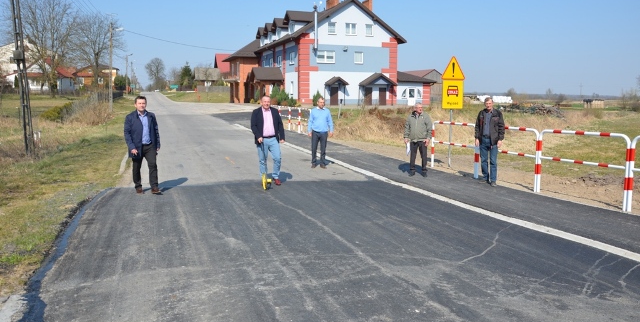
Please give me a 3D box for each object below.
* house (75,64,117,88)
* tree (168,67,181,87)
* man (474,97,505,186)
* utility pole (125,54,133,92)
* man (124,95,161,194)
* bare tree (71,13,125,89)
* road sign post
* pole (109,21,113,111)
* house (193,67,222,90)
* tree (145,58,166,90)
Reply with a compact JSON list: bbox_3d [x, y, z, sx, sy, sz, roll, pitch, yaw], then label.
[{"bbox_3d":[-46.816,-17.256,100.743,8.600,6.400,9.500,-2,9,-19],"label":"house"},{"bbox_3d":[-46.956,-26.775,154.583,4.000,7.000,4.000,0,8,0],"label":"tree"},{"bbox_3d":[3.475,-0.410,9.820,0.560,1.760,0.380,5,9,25],"label":"man"},{"bbox_3d":[-40.611,-18.293,101.317,1.400,8.500,0.300,-2,8,-18],"label":"utility pole"},{"bbox_3d":[-3.215,-0.283,8.691,0.640,1.770,0.460,-3,8,-21],"label":"man"},{"bbox_3d":[-36.311,-17.721,78.171,8.400,12.300,8.200,0,8,0],"label":"bare tree"},{"bbox_3d":[3.369,-1.219,12.160,0.710,2.800,0.100,-2,8,-18],"label":"road sign post"},{"bbox_3d":[-20.496,-9.140,46.930,0.320,8.600,0.300,-2,8,-18],"label":"pole"},{"bbox_3d":[-29.710,-20.945,124.631,7.200,6.300,6.800,-2,9,-19],"label":"house"},{"bbox_3d":[-72.938,-38.601,215.000,9.500,15.500,9.500,-2,9,-19],"label":"tree"}]

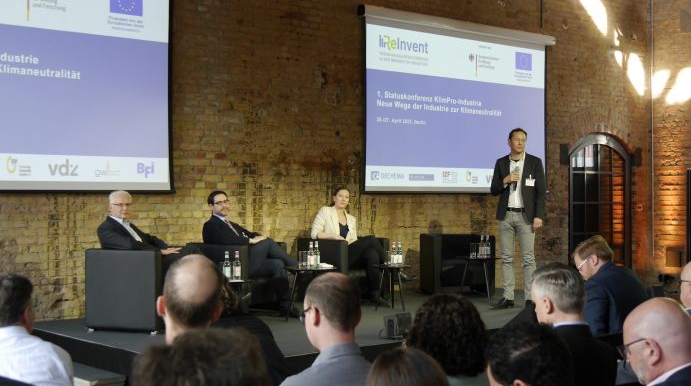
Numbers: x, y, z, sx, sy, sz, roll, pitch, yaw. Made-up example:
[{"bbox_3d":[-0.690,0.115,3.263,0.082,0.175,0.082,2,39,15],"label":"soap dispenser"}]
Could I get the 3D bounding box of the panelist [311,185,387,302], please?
[{"bbox_3d":[0.154,0.552,10.988,0.580,1.260,0.900,0,0,-43],"label":"panelist"}]

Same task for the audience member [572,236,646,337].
[{"bbox_3d":[1.440,0.909,5.700,0.850,1.340,0.560,0,0,43],"label":"audience member"}]

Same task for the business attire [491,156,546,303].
[{"bbox_3d":[1.716,0.352,10.300,0.560,1.510,0.380,0,0,12],"label":"business attire"}]

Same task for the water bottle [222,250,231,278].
[{"bbox_3d":[-0.940,0.570,8.220,0.059,0.222,0.059,0,0,0],"label":"water bottle"}]

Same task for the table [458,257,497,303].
[{"bbox_3d":[1.450,0.952,11.275,0.460,0.470,0.460,0,0,0],"label":"table"}]

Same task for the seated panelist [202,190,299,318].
[{"bbox_3d":[-0.820,0.543,9.690,1.040,1.150,0.600,0,0,30],"label":"seated panelist"}]

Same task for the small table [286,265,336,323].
[{"bbox_3d":[-0.313,0.948,9.686,0.470,0.475,0.470,0,0,0],"label":"small table"}]

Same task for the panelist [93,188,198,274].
[{"bbox_3d":[-1.500,0.545,8.570,1.000,1.140,0.600,0,0,27],"label":"panelist"}]

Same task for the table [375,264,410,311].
[{"bbox_3d":[0.467,0.960,10.476,0.410,0.450,0.410,0,0,0],"label":"table"}]

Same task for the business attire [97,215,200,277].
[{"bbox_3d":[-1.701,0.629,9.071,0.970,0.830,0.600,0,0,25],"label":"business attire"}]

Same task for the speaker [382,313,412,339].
[{"bbox_3d":[0.400,1.025,8.000,0.170,0.200,0.160,0,0,-42],"label":"speaker"}]

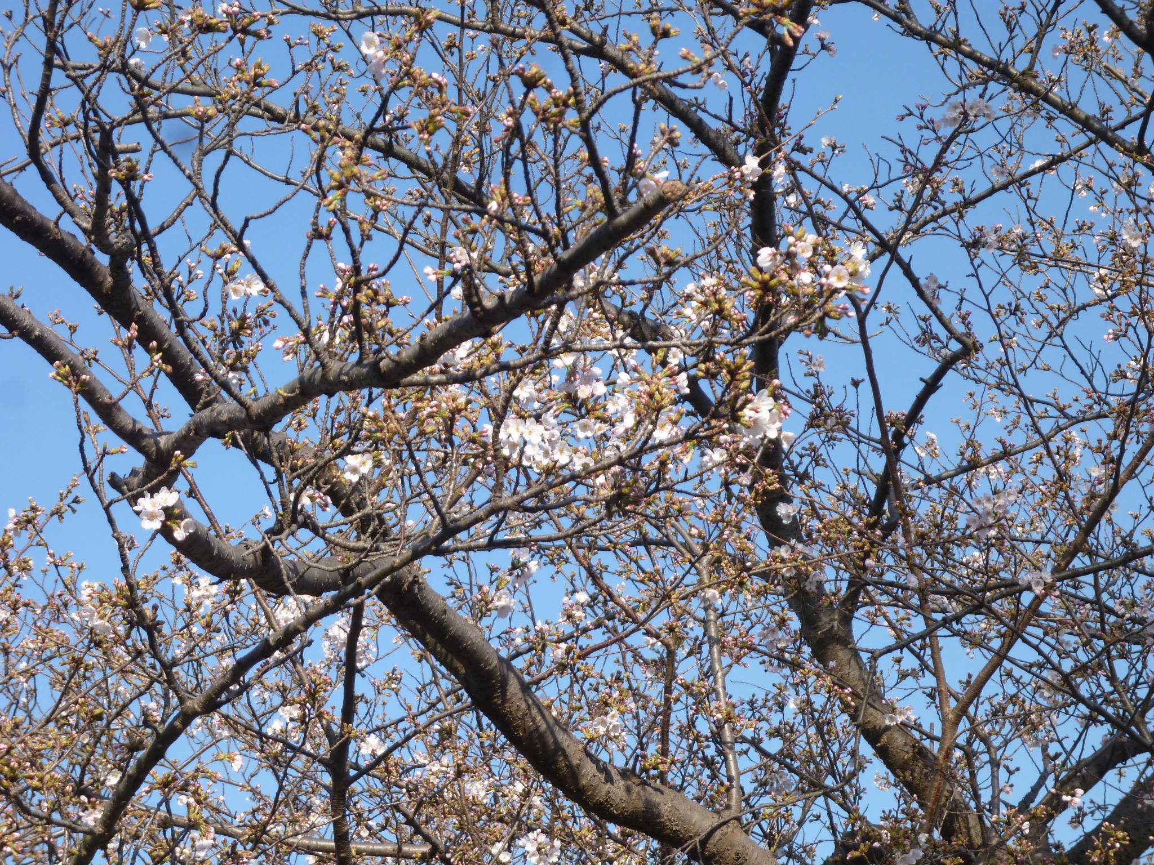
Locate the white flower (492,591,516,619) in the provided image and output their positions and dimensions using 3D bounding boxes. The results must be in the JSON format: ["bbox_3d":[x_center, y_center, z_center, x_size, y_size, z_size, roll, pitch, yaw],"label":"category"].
[{"bbox_3d":[-0.130,0.306,5.800,0.040,0.048,0.038,0,-22,0],"label":"white flower"}]

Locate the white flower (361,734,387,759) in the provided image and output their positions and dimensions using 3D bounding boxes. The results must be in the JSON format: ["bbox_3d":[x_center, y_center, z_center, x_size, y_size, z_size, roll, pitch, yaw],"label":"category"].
[{"bbox_3d":[-0.398,0.615,6.400,0.050,0.046,0.039,0,-22,0],"label":"white flower"}]

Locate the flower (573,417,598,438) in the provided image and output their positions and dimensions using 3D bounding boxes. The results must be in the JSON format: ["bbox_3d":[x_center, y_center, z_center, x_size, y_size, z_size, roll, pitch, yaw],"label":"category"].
[{"bbox_3d":[0.015,-0.007,5.300,0.036,0.033,0.025,0,-22,0],"label":"flower"}]

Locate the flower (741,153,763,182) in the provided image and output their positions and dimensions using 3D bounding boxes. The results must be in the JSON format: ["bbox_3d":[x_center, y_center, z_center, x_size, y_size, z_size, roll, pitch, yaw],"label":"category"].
[{"bbox_3d":[0.284,-0.429,5.300,0.037,0.045,0.035,-4,-22,9],"label":"flower"}]

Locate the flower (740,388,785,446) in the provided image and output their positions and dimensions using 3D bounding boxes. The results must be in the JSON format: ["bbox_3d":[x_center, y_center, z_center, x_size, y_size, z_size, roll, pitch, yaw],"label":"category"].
[{"bbox_3d":[0.249,-0.020,4.400,0.058,0.075,0.054,12,-25,-28],"label":"flower"}]

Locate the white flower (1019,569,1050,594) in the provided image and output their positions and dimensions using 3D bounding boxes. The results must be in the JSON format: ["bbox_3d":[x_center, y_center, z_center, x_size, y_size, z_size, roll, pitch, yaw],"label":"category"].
[{"bbox_3d":[1.008,0.329,7.200,0.068,0.054,0.049,0,-22,0],"label":"white flower"}]

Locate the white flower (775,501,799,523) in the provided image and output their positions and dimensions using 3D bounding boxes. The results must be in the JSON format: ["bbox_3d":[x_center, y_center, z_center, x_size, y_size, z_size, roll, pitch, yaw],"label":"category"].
[{"bbox_3d":[0.490,0.186,7.600,0.054,0.049,0.044,0,-22,0],"label":"white flower"}]

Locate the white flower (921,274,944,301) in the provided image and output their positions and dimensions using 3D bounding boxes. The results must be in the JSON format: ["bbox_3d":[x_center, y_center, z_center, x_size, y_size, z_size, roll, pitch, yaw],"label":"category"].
[{"bbox_3d":[0.739,-0.303,6.800,0.047,0.055,0.046,0,-22,0],"label":"white flower"}]

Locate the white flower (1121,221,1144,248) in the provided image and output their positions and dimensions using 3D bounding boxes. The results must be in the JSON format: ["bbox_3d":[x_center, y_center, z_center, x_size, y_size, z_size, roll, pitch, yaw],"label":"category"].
[{"bbox_3d":[1.122,-0.401,6.600,0.045,0.055,0.041,6,-23,-14],"label":"white flower"}]

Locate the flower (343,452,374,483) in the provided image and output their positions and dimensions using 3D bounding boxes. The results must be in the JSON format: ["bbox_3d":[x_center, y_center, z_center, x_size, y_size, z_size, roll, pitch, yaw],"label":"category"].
[{"bbox_3d":[-0.389,0.062,5.800,0.056,0.051,0.041,4,-22,-9],"label":"flower"}]

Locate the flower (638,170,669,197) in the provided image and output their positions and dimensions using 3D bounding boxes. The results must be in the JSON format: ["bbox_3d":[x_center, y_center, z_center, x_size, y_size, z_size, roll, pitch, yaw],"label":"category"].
[{"bbox_3d":[0.121,-0.397,5.200,0.049,0.042,0.039,0,-22,0],"label":"flower"}]

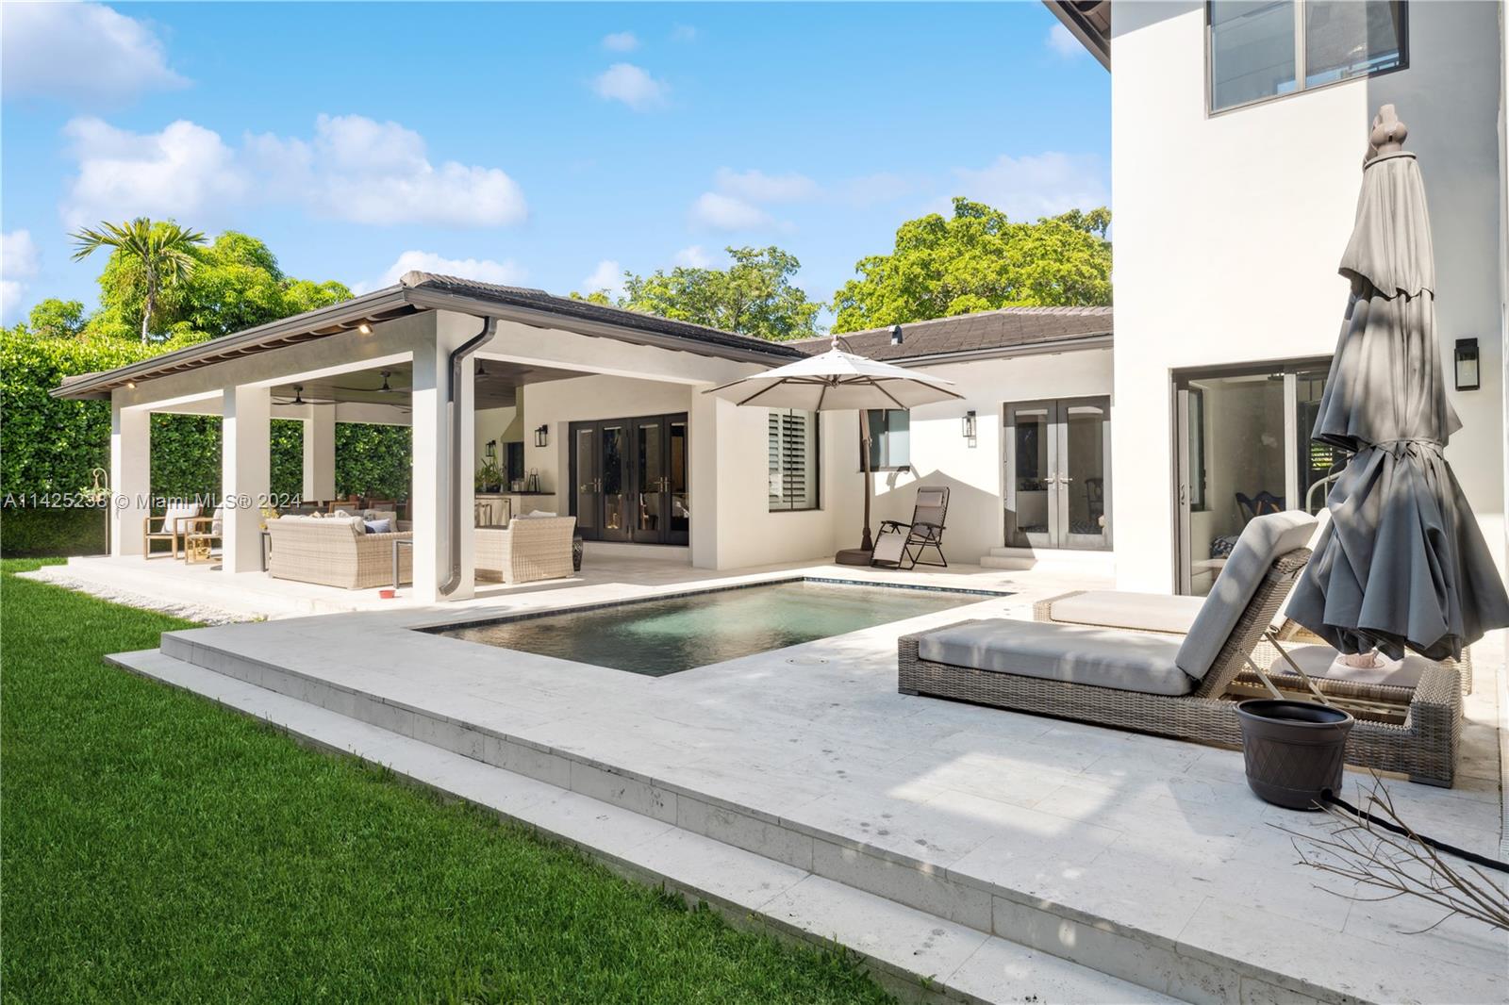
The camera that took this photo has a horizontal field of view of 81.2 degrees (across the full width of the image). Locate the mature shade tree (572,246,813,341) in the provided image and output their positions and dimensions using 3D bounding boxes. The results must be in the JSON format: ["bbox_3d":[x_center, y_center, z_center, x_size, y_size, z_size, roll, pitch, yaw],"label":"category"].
[{"bbox_3d":[-1.704,-3.771,29.080,8.200,9.391,8.200,0,1,0],"label":"mature shade tree"}]

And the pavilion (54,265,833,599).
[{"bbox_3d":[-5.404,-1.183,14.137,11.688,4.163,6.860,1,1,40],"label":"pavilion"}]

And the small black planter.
[{"bbox_3d":[1.922,0.896,3.137,0.361,0.303,0.361,0,1,0],"label":"small black planter"}]

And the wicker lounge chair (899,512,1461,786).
[{"bbox_3d":[1.949,0.527,4.316,2.325,0.999,0.899,1,1,40],"label":"wicker lounge chair"}]

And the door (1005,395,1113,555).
[{"bbox_3d":[3.994,-0.370,11.622,1.474,1.998,0.120,1,1,40],"label":"door"}]

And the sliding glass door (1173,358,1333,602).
[{"bbox_3d":[4.268,-0.093,7.031,1.726,2.101,0.120,1,1,40],"label":"sliding glass door"}]

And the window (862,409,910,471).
[{"bbox_3d":[1.970,-0.958,13.261,0.857,0.988,0.110,1,1,40],"label":"window"}]

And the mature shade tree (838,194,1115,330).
[{"bbox_3d":[7.207,-4.208,27.087,9.800,10.241,9.800,0,1,0],"label":"mature shade tree"}]

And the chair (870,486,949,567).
[{"bbox_3d":[2.156,0.337,12.185,0.950,1.110,0.670,-1,1,-38],"label":"chair"}]

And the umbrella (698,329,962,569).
[{"bbox_3d":[1.116,-0.589,11.398,3.300,3.000,3.683,0,1,21],"label":"umbrella"}]

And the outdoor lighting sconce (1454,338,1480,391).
[{"bbox_3d":[5.008,-0.970,6.182,0.131,0.376,0.160,1,1,40],"label":"outdoor lighting sconce"}]

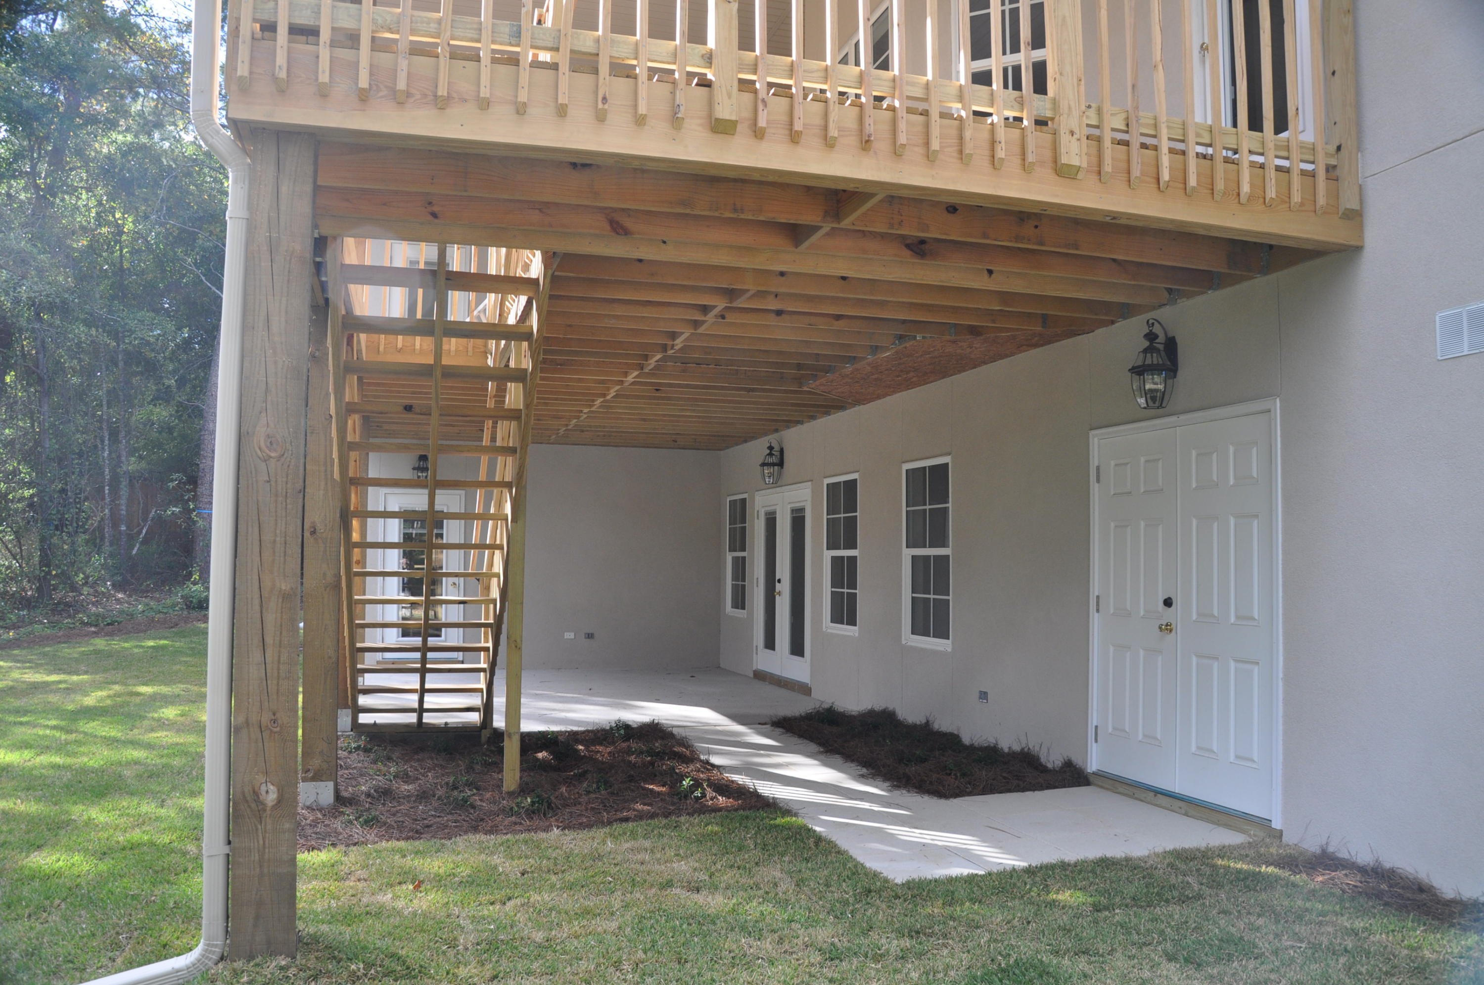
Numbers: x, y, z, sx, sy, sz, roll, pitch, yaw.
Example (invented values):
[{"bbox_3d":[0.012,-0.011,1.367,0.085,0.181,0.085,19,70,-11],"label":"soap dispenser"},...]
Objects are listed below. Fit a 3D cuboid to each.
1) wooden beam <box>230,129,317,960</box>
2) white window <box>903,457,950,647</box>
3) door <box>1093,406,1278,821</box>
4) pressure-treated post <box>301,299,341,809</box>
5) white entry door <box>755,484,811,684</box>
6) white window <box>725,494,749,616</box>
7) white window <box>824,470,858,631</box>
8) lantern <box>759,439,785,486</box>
[{"bbox_3d":[-1.514,0.142,3.576,0.195,2.640,0.195,1,-4,-17],"label":"wooden beam"},{"bbox_3d":[1.497,0.497,8.975,0.100,1.530,0.900,1,-4,-17],"label":"white window"},{"bbox_3d":[2.370,0.623,6.073,0.100,2.060,1.560,1,-4,-17],"label":"door"},{"bbox_3d":[-2.241,0.319,5.961,0.185,2.700,0.185,1,-4,-17],"label":"pressure-treated post"},{"bbox_3d":[0.449,1.008,12.441,0.110,2.120,1.920,1,-4,-17],"label":"white entry door"},{"bbox_3d":[-0.050,0.805,14.119,0.100,1.530,0.900,1,-4,-17],"label":"white window"},{"bbox_3d":[0.965,0.605,10.749,0.100,1.530,0.900,1,-4,-17],"label":"white window"},{"bbox_3d":[0.329,-0.330,12.437,0.280,0.520,0.250,1,-4,-17],"label":"lantern"}]

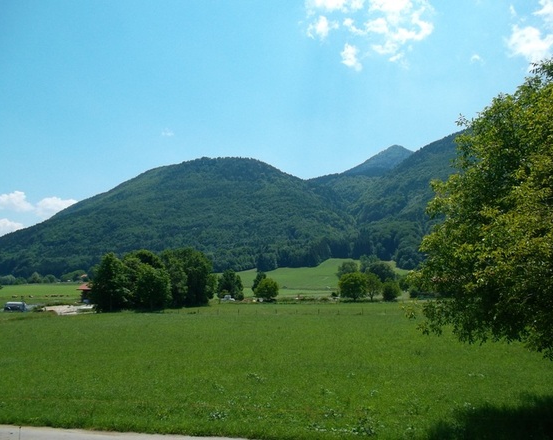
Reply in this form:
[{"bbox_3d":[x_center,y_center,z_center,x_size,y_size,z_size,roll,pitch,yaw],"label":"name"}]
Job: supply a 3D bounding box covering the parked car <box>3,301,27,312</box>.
[{"bbox_3d":[-58.831,19.433,107.170,4.500,1.950,1.800,1,-7,-9],"label":"parked car"}]

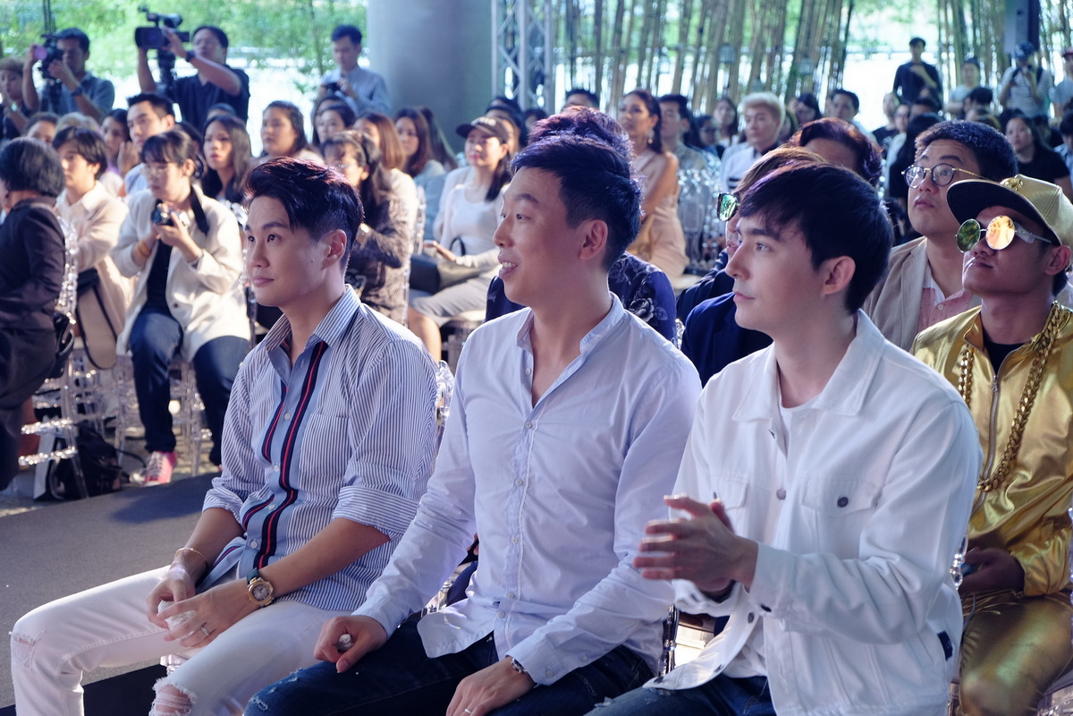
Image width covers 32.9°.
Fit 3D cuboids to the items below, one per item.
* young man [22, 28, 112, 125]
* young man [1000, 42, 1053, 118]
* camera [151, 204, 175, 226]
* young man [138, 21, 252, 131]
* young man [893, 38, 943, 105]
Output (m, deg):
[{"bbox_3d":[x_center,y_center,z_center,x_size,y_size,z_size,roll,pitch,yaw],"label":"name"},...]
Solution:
[{"bbox_3d":[-2.884,-1.208,11.327,0.500,1.664,0.480,7,11,36],"label":"young man"},{"bbox_3d":[4.611,-2.119,17.129,0.500,1.692,0.400,3,9,20],"label":"young man"},{"bbox_3d":[-1.232,-0.473,6.030,0.080,0.072,0.115,-16,17,-41],"label":"camera"},{"bbox_3d":[-2.131,-1.233,11.429,0.560,1.683,0.550,7,11,36],"label":"young man"},{"bbox_3d":[3.566,-2.141,17.133,0.480,1.734,0.310,3,9,17],"label":"young man"}]

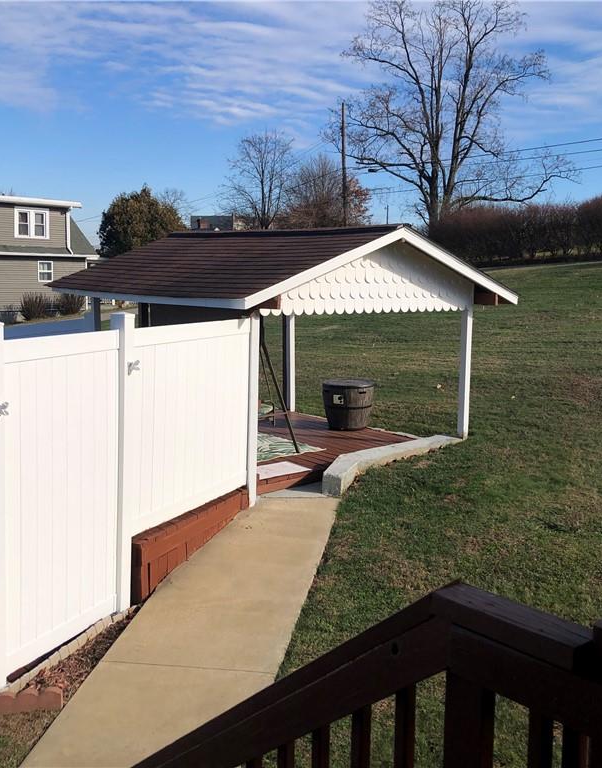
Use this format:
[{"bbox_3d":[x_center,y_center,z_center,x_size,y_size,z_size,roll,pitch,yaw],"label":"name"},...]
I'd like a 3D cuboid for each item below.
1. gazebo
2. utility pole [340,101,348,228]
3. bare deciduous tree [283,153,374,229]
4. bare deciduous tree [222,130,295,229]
[{"bbox_3d":[-0.515,-0.639,11.802,4.337,3.051,5.399,-4,10,-38],"label":"gazebo"},{"bbox_3d":[2.569,-10.705,46.360,0.300,9.755,0.300,2,8,0],"label":"utility pole"},{"bbox_3d":[2.233,-14.251,67.433,7.300,8.632,7.300,2,8,0],"label":"bare deciduous tree"},{"bbox_3d":[-3.420,-15.716,69.300,6.200,10.656,6.200,2,8,0],"label":"bare deciduous tree"}]

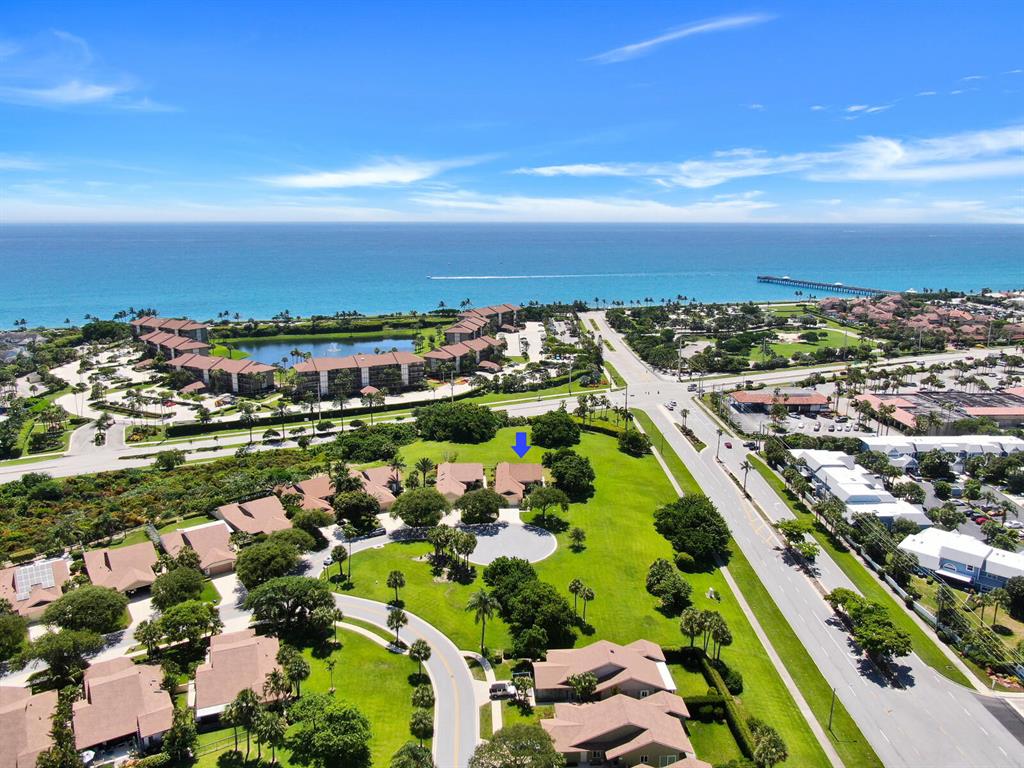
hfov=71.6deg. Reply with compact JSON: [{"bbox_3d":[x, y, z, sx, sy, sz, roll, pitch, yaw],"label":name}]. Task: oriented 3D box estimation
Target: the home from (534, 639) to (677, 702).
[{"bbox_3d":[15.900,50.771,126.751,24.000,5.800,13.600,-1,13,-3],"label":"home"}]

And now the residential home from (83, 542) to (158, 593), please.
[{"bbox_3d":[-90.500,42.320,163.184,14.400,5.800,24.300,-7,15,-27],"label":"residential home"}]

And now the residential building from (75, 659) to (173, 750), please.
[{"bbox_3d":[-67.700,54.760,123.290,15.200,5.800,25.800,-8,15,-30],"label":"residential building"}]

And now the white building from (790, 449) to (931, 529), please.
[{"bbox_3d":[98.400,30.542,207.981,19.500,8.500,55.000,1,13,4],"label":"white building"}]

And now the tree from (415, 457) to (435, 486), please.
[{"bbox_3d":[-28.190,28.430,228.140,5.600,9.900,5.600,0,13,0],"label":"tree"}]

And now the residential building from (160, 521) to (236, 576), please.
[{"bbox_3d":[-79.500,41.230,181.840,16.400,5.800,26.000,-8,15,-31],"label":"residential building"}]

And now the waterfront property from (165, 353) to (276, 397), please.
[{"bbox_3d":[-148.320,-5.950,364.330,61.000,15.600,17.300,7,15,28],"label":"waterfront property"}]

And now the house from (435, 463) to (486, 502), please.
[{"bbox_3d":[-15.300,30.027,216.177,14.200,5.800,25.500,-1,13,-6],"label":"house"}]

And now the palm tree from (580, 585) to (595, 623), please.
[{"bbox_3d":[16.080,47.050,151.540,3.000,8.100,3.000,0,13,0],"label":"palm tree"}]

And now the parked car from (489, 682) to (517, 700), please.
[{"bbox_3d":[-1.600,55.580,128.610,4.750,1.800,1.900,0,13,1],"label":"parked car"}]

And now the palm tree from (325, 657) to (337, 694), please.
[{"bbox_3d":[-31.642,51.069,124.451,2.115,6.260,2.115,0,13,0],"label":"palm tree"}]

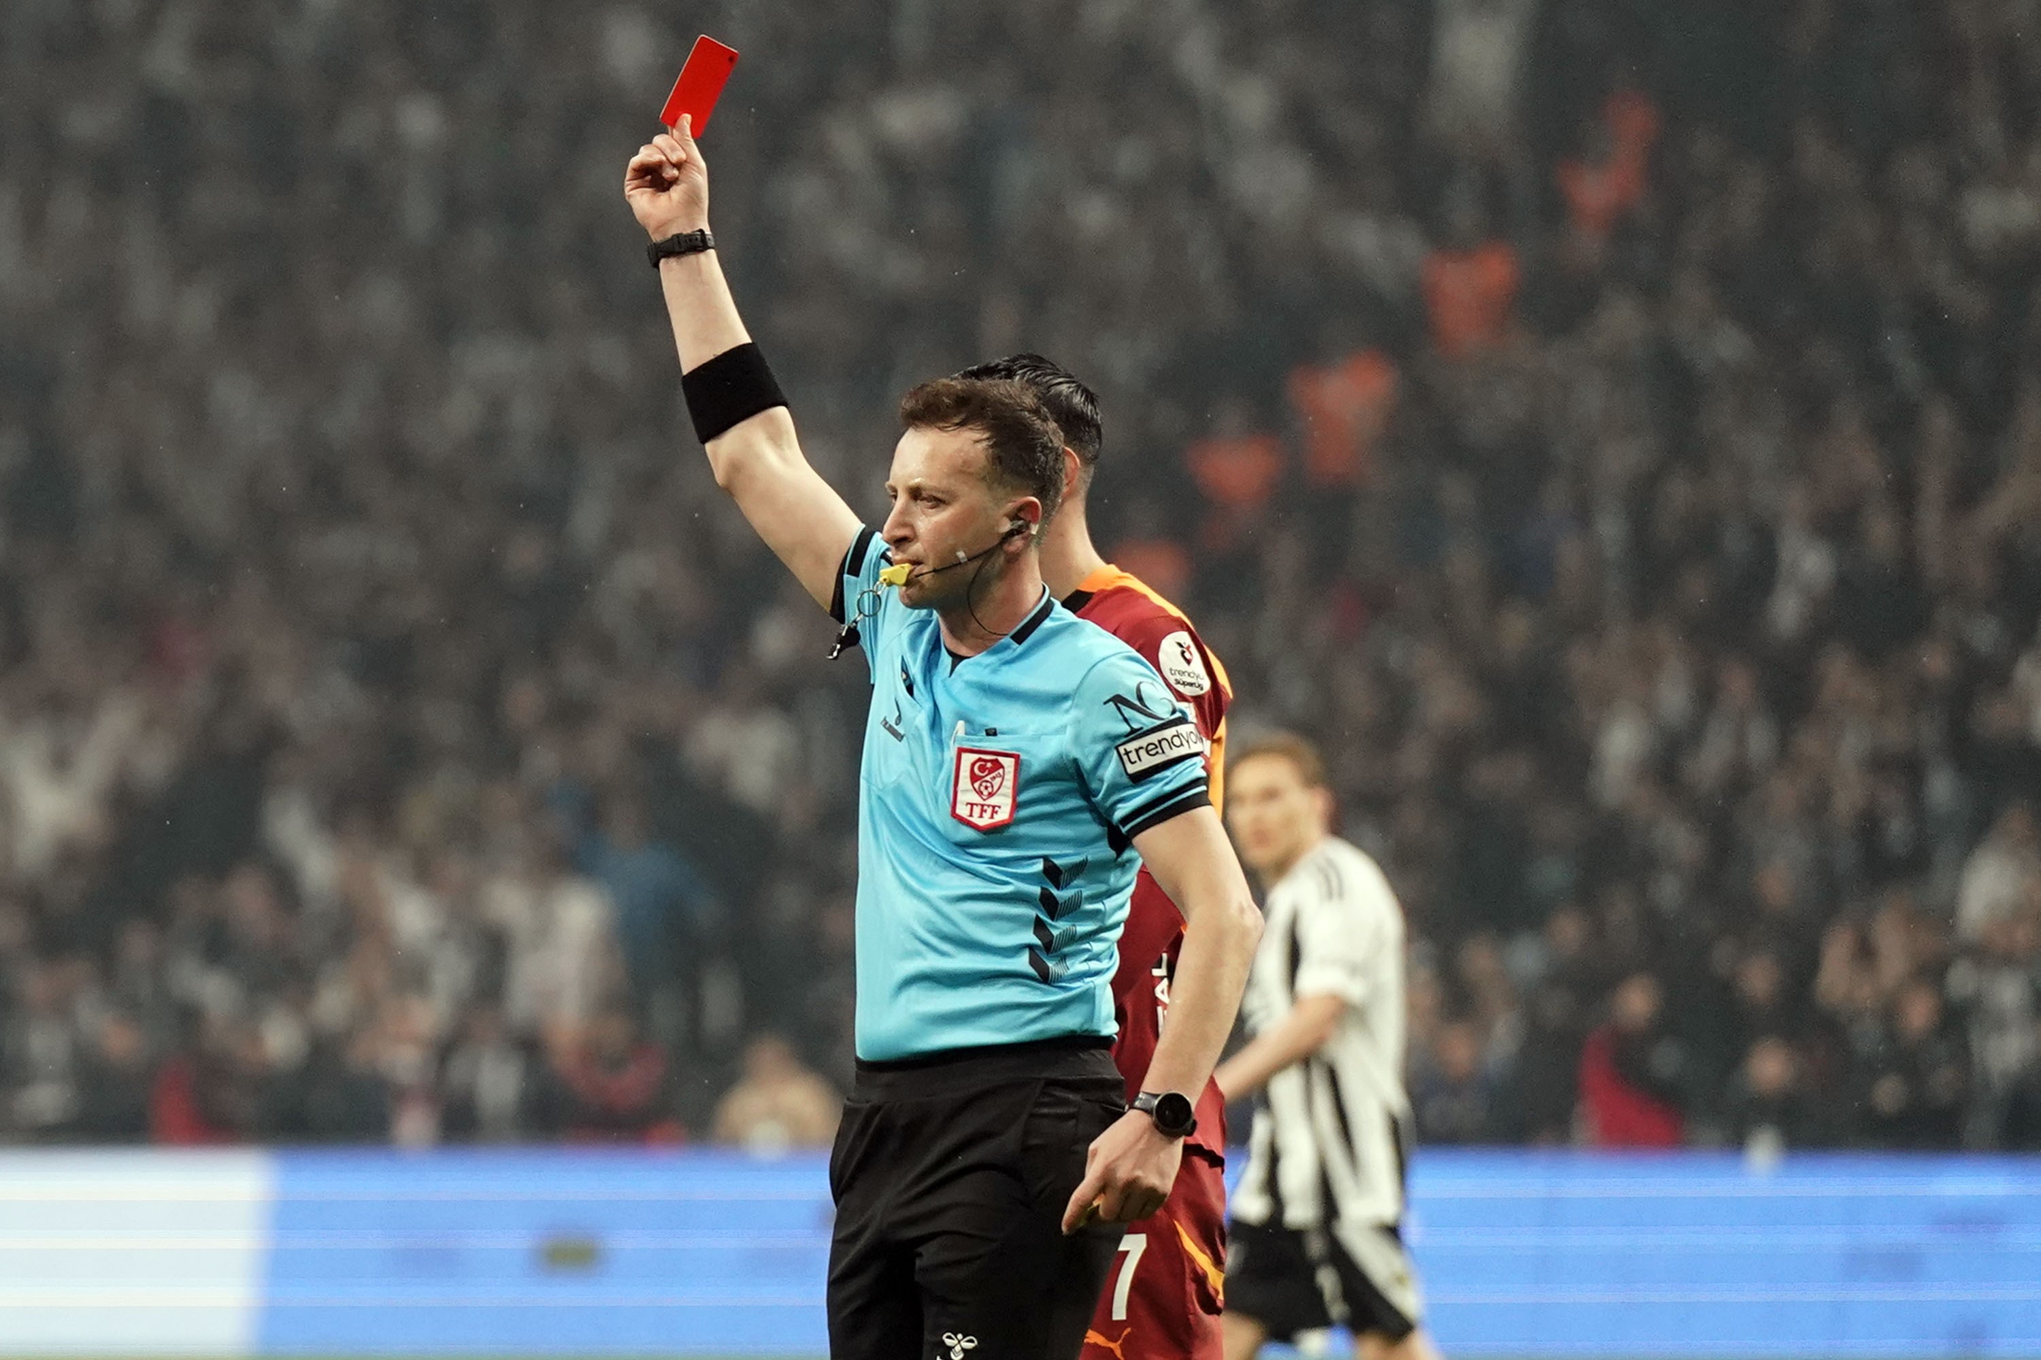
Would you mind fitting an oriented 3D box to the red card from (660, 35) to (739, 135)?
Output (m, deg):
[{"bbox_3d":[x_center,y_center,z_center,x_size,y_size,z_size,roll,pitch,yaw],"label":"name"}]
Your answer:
[{"bbox_3d":[-0.362,-0.670,12.800,0.002,0.108,0.077,26,0,40],"label":"red card"}]

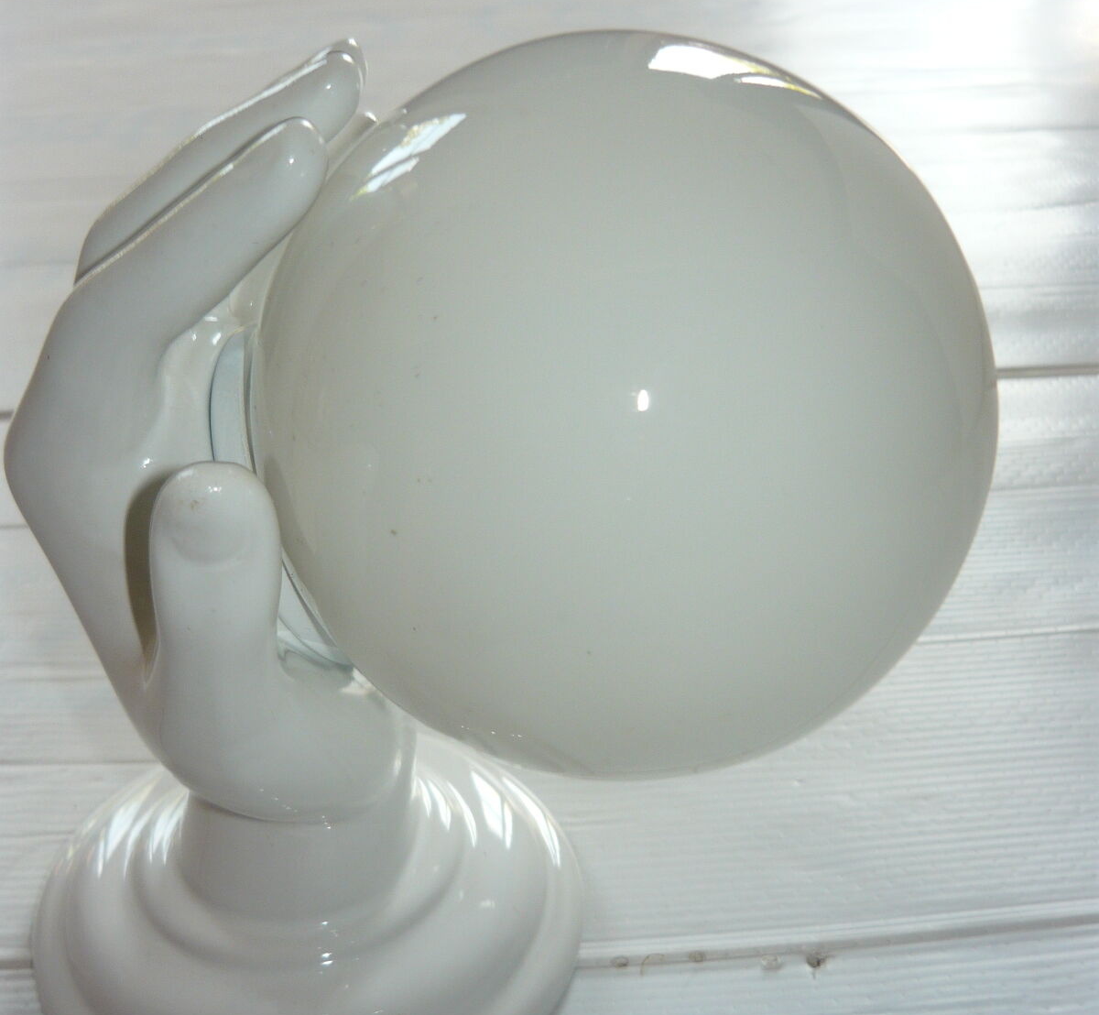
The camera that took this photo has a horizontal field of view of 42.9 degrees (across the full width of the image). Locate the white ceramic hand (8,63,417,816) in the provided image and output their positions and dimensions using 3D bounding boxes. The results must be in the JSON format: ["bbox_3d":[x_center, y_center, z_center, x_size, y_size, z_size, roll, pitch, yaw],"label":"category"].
[{"bbox_3d":[-0.072,-0.013,0.298,0.083,0.162,0.094,1,31,-1],"label":"white ceramic hand"}]

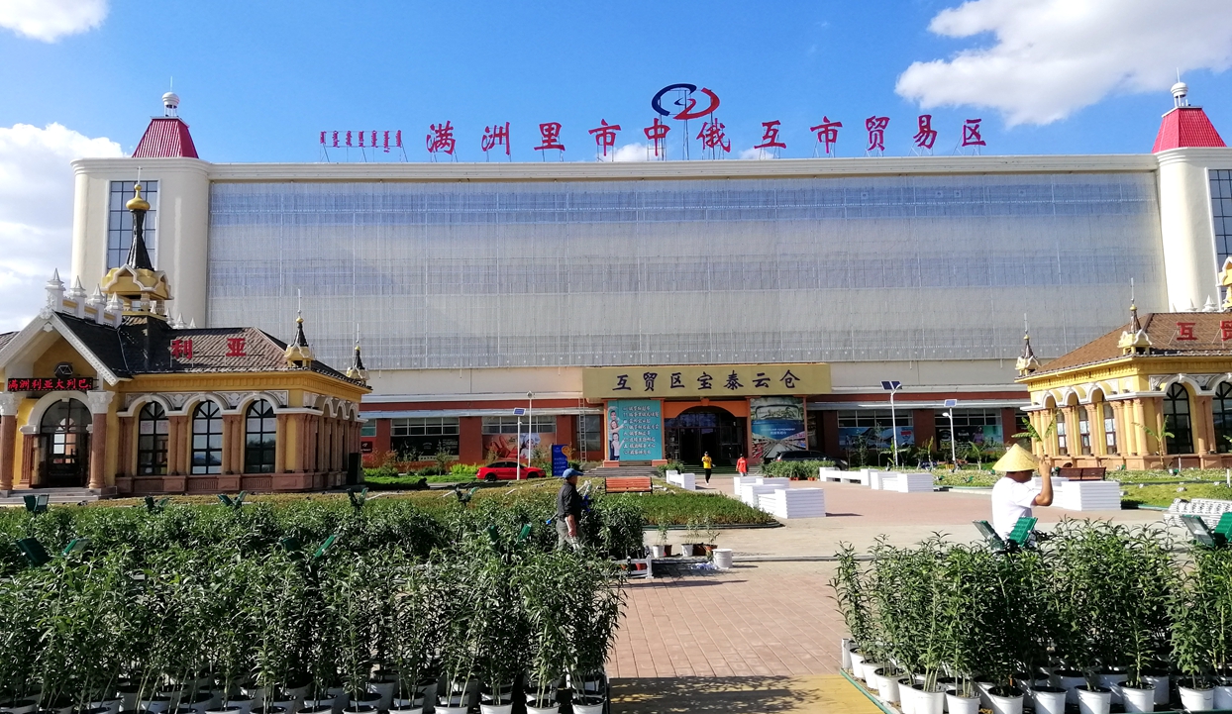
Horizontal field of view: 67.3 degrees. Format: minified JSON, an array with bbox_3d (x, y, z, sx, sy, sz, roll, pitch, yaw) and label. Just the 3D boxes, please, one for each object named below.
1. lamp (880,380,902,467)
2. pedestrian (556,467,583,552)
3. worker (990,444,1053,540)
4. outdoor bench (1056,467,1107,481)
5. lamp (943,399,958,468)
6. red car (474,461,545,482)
[{"bbox_3d":[17.408,4.503,58.175,1.200,6.000,0.900,-4,-7,24],"label":"lamp"},{"bbox_3d":[-0.615,2.325,12.361,0.500,1.650,0.500,-1,-6,-3],"label":"pedestrian"},{"bbox_3d":[3.604,1.652,8.104,0.530,1.770,0.480,-1,-6,-5],"label":"worker"},{"bbox_3d":[16.374,4.308,32.455,1.670,0.830,0.650,0,-6,-14],"label":"outdoor bench"},{"bbox_3d":[20.108,4.828,55.250,0.800,4.600,0.650,1,-7,-17],"label":"lamp"},{"bbox_3d":[-7.077,7.803,62.922,4.750,1.430,1.840,-1,-6,-3],"label":"red car"}]

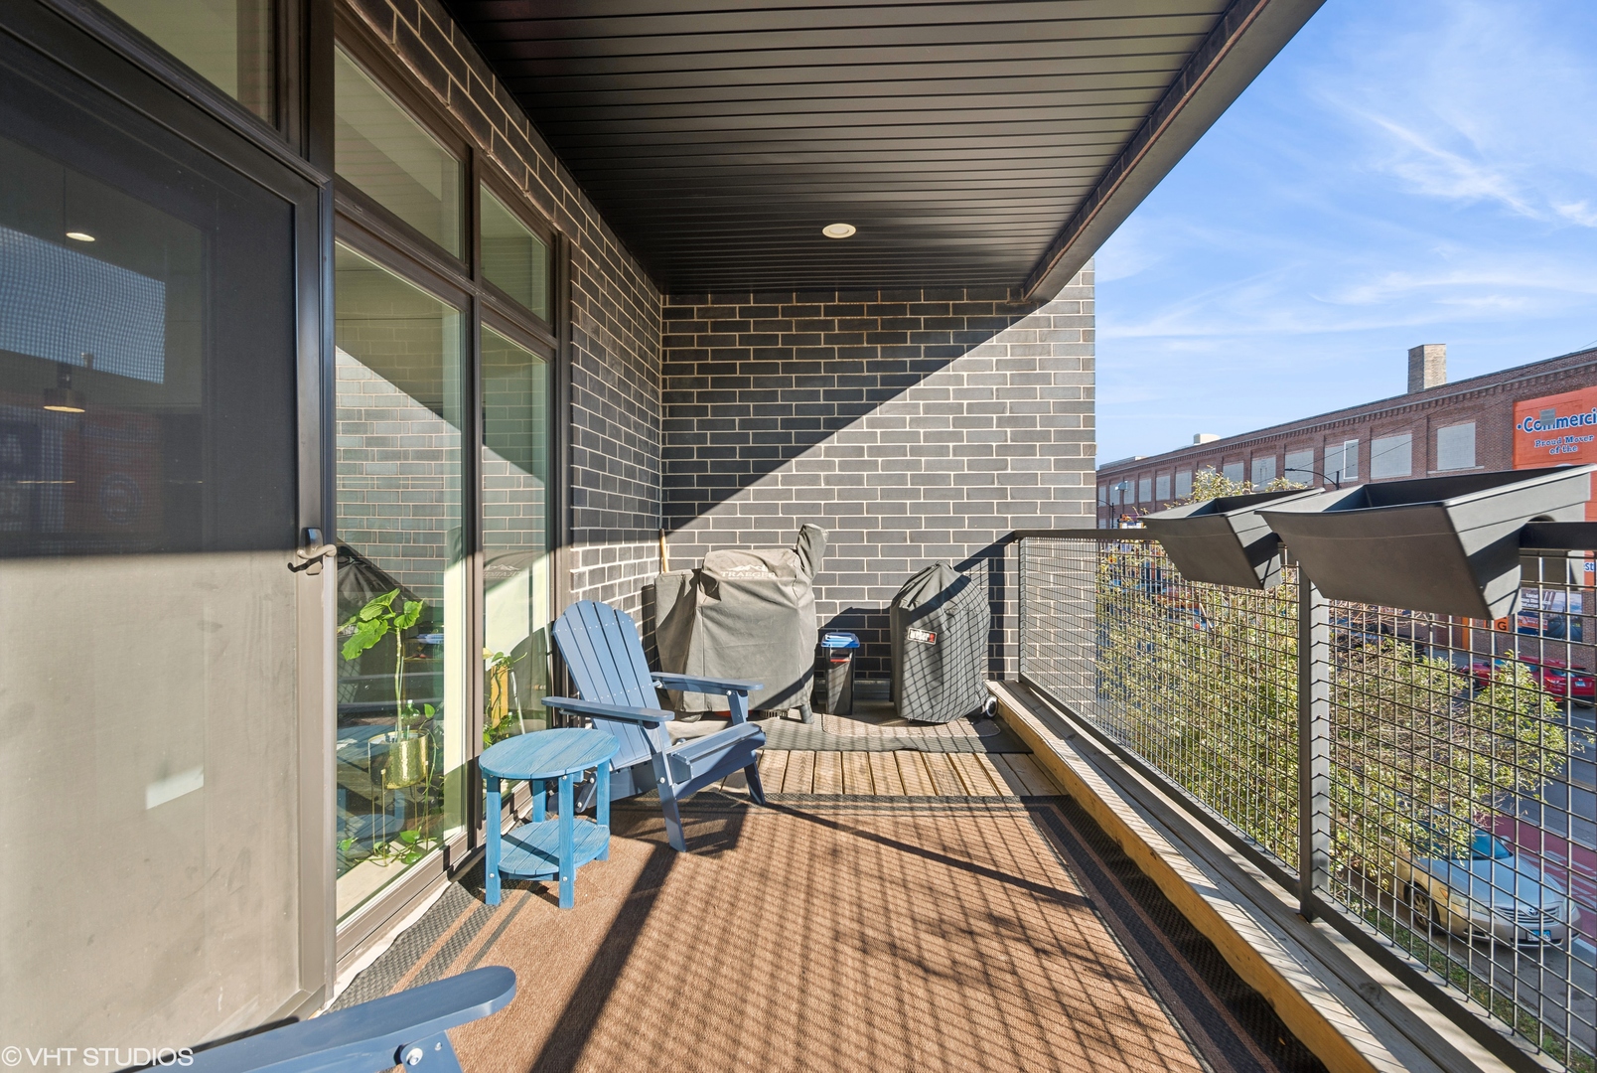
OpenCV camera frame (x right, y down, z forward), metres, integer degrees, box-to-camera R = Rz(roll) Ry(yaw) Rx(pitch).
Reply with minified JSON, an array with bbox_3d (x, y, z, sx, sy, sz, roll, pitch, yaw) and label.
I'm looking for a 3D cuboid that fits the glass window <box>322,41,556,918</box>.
[{"bbox_3d":[-1.248,-0.139,2.528,0.100,2.485,1.484,0,0,3],"label":"glass window"}]

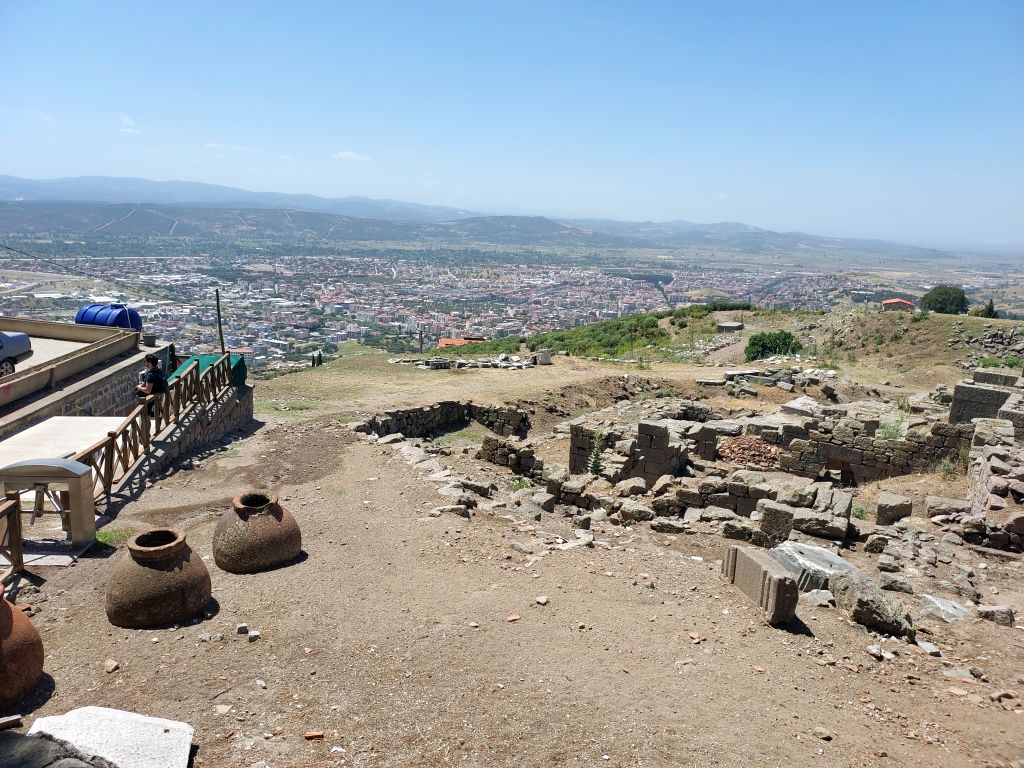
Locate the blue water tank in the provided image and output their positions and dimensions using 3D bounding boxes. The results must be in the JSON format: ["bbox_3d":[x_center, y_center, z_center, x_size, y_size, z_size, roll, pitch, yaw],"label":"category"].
[{"bbox_3d":[-11.833,-1.790,24.307,1.530,1.200,1.100,6,12,23],"label":"blue water tank"}]

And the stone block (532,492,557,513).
[{"bbox_3d":[0.538,1.903,13.217,0.300,0.230,0.230,8,13,29],"label":"stone block"}]

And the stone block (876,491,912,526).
[{"bbox_3d":[6.039,2.015,13.210,0.500,0.350,0.460,3,11,10],"label":"stone block"}]

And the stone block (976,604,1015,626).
[{"bbox_3d":[5.690,2.718,9.777,0.370,0.170,0.170,5,12,20],"label":"stone block"}]

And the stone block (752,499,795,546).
[{"bbox_3d":[3.945,2.046,12.425,0.460,0.540,0.400,6,12,22],"label":"stone block"}]

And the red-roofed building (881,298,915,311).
[{"bbox_3d":[59.340,-12.083,127.500,4.600,2.200,5.500,4,11,15],"label":"red-roofed building"}]

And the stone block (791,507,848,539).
[{"bbox_3d":[4.728,2.151,12.758,0.740,0.300,0.360,4,11,12],"label":"stone block"}]

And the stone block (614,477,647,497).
[{"bbox_3d":[2.041,1.785,14.282,0.450,0.220,0.300,-1,11,-12],"label":"stone block"}]

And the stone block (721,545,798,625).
[{"bbox_3d":[2.984,2.375,10.056,0.270,0.520,1.150,-1,11,-14],"label":"stone block"}]

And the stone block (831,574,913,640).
[{"bbox_3d":[4.225,2.585,9.743,0.400,0.380,0.820,-7,14,-37],"label":"stone block"}]

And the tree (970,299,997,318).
[{"bbox_3d":[63.755,-10.141,112.000,3.400,2.800,3.200,8,13,31],"label":"tree"}]

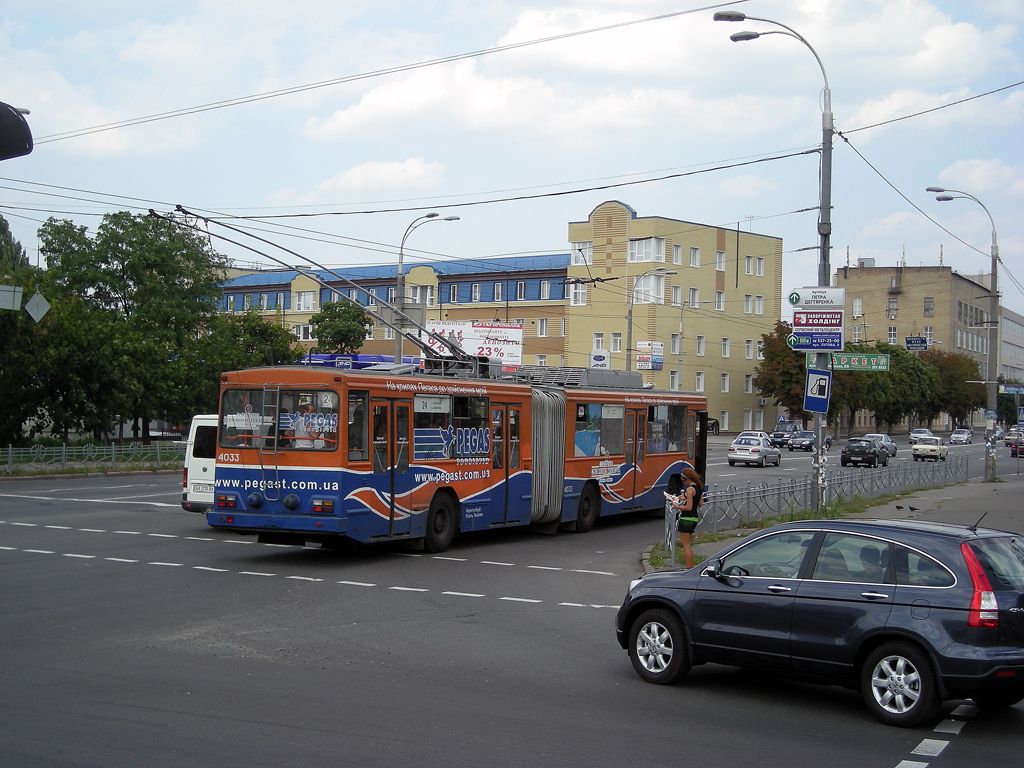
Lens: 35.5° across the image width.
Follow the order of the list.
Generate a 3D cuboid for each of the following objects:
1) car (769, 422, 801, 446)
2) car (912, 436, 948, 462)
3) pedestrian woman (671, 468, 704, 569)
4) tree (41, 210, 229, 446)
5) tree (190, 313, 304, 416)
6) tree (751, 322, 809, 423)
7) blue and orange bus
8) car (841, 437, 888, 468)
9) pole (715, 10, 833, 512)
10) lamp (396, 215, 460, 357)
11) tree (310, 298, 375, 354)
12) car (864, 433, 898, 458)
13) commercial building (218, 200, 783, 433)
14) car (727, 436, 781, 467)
[{"bbox_3d":[21.550,3.932,125.016,1.900,1.950,4.600,1,-1,22],"label":"car"},{"bbox_3d":[25.282,3.957,96.500,1.580,1.460,4.120,1,-1,22],"label":"car"},{"bbox_3d":[2.652,2.087,24.184,0.460,1.631,0.470,1,-1,30],"label":"pedestrian woman"},{"bbox_3d":[-22.637,-3.306,94.865,10.961,13.794,10.300,2,-1,-13],"label":"tree"},{"bbox_3d":[-15.623,-0.294,92.922,6.637,7.975,6.400,2,-1,-10],"label":"tree"},{"bbox_3d":[28.504,-0.610,163.096,8.000,11.900,8.000,1,-1,24],"label":"tree"},{"bbox_3d":[0.001,1.396,33.724,2.700,3.500,17.800,1,-1,26],"label":"blue and orange bus"},{"bbox_3d":[18.121,3.516,82.000,1.760,1.460,4.350,1,-1,22],"label":"car"},{"bbox_3d":[6.608,-3.023,40.075,2.900,12.300,2.500,1,-1,22],"label":"pole"},{"bbox_3d":[-4.525,-2.483,81.330,3.200,12.598,1.700,1,-1,27],"label":"lamp"},{"bbox_3d":[-12.782,-1.526,122.084,5.000,10.400,5.000,2,-1,0],"label":"tree"},{"bbox_3d":[24.096,4.016,105.512,1.750,1.450,4.450,1,-1,24],"label":"car"},{"bbox_3d":[-3.891,-6.688,184.491,71.000,22.300,20.400,1,-1,45],"label":"commercial building"},{"bbox_3d":[11.993,3.338,79.000,1.690,1.430,4.250,1,-1,22],"label":"car"}]

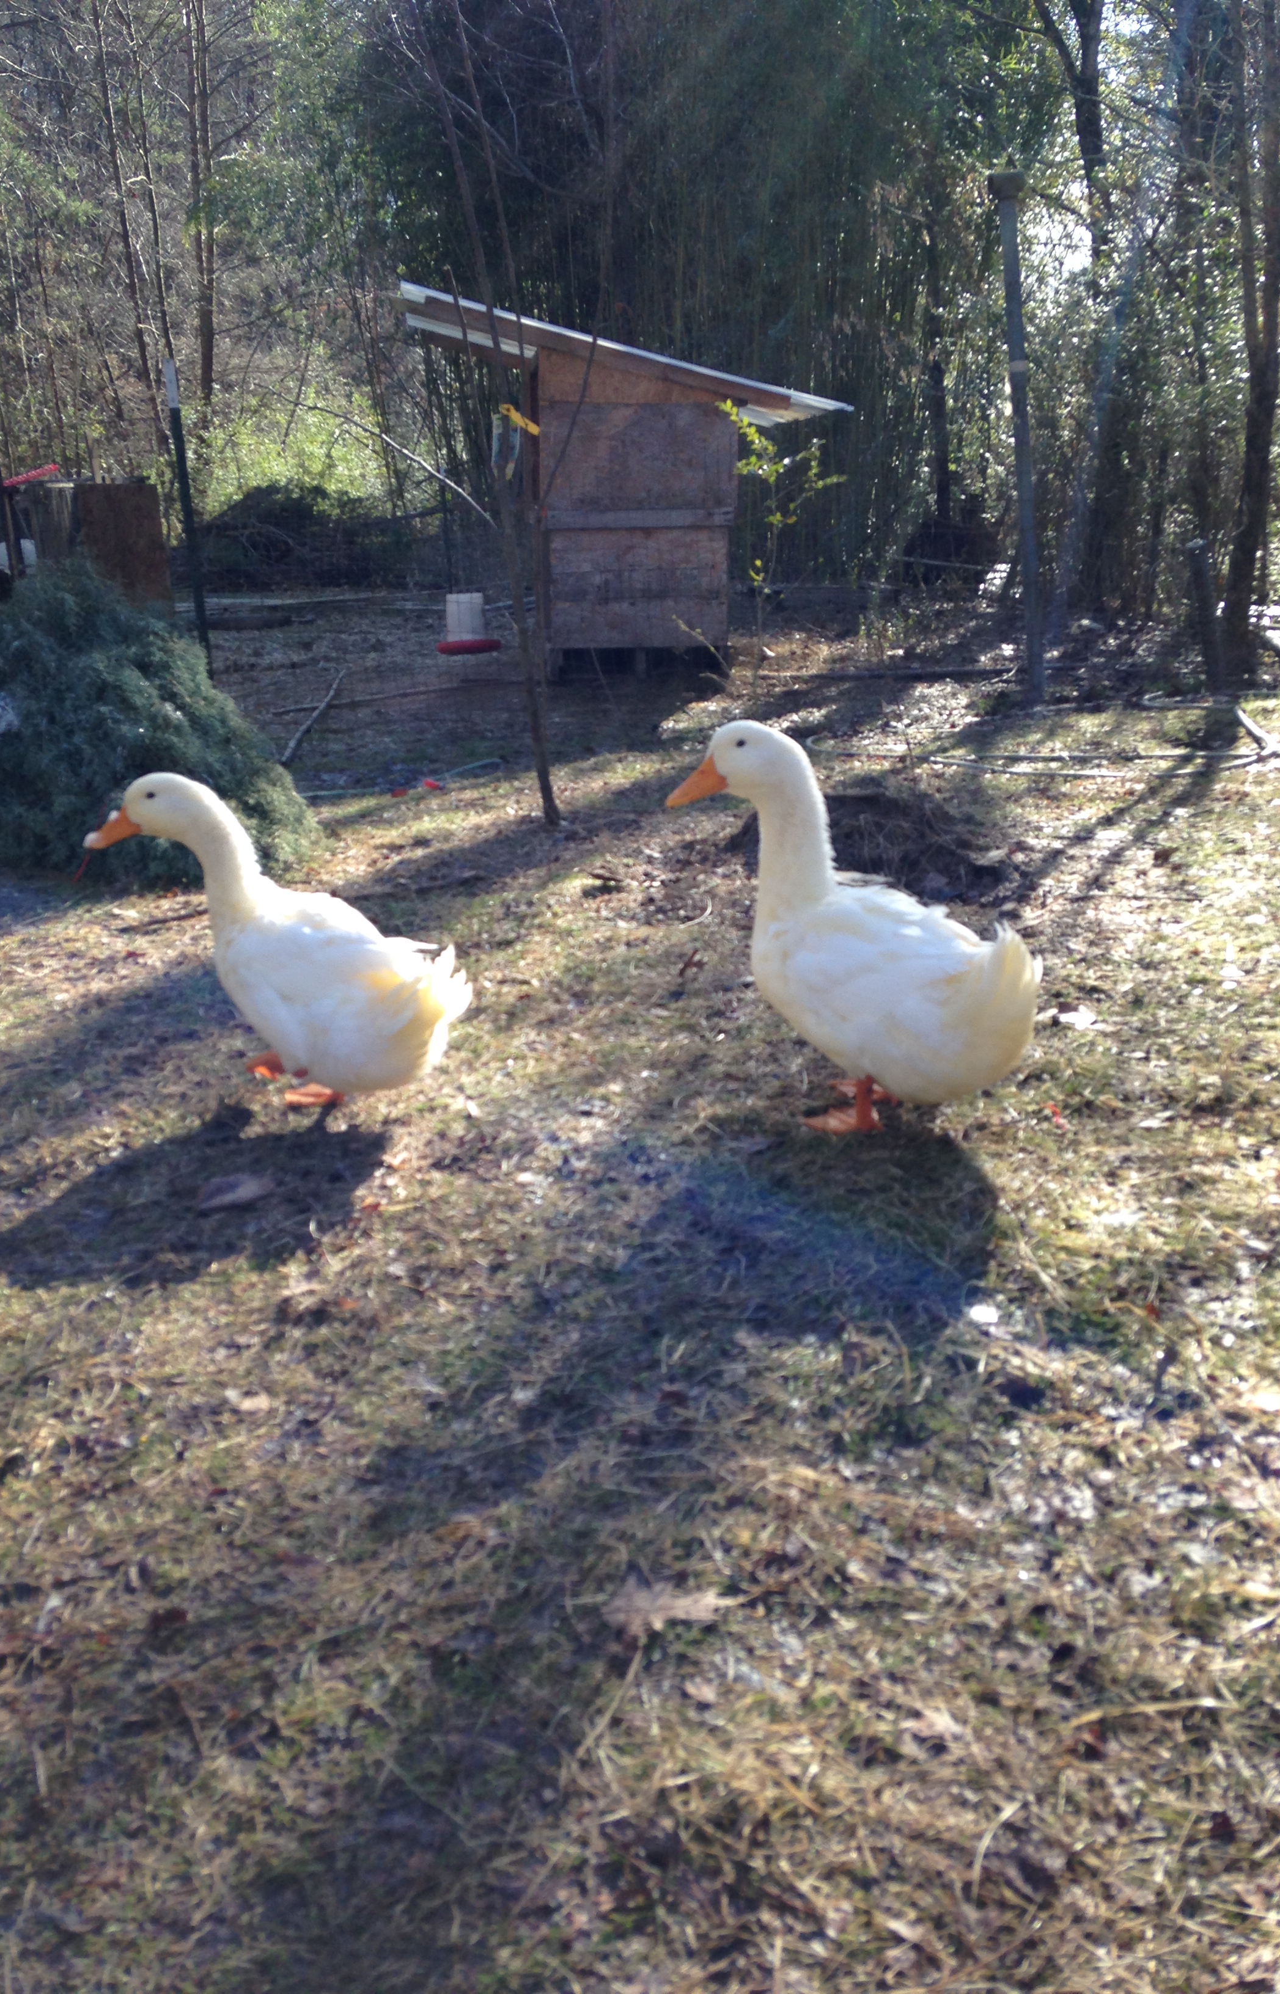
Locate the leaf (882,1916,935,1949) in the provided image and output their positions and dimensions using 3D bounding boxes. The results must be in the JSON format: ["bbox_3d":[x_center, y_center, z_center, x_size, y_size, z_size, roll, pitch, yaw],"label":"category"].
[{"bbox_3d":[0.165,0.575,1.169,0.040,0.010,0.018,11,19,37],"label":"leaf"}]

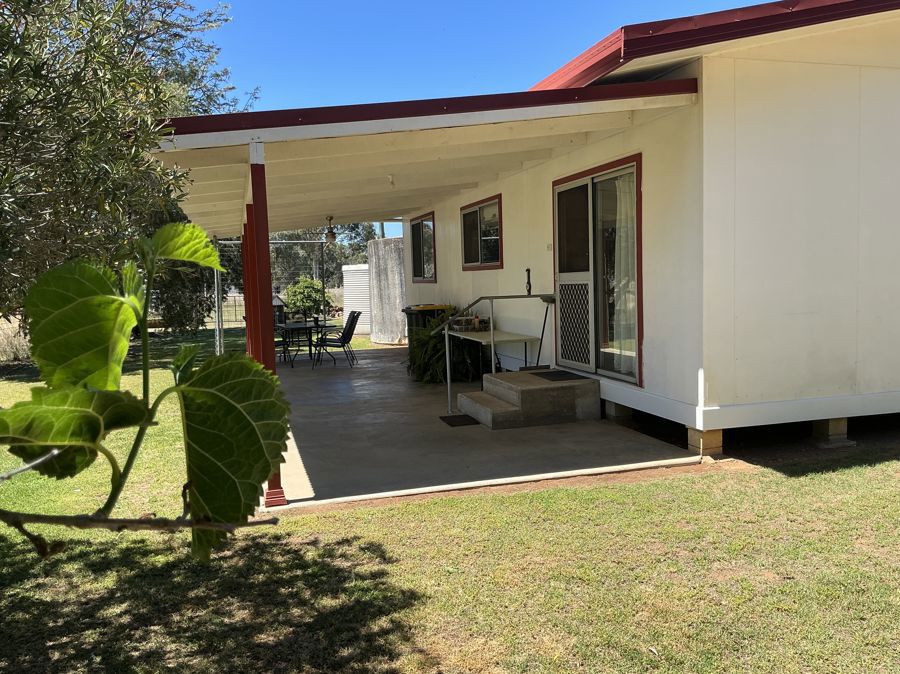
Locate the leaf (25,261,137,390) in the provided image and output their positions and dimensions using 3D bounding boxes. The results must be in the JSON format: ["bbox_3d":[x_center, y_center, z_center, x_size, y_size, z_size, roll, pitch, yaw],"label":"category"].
[{"bbox_3d":[-0.330,-0.008,0.650,0.095,0.112,0.050,-3,5,-14],"label":"leaf"}]

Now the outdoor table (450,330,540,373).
[{"bbox_3d":[0.525,0.349,9.640,0.730,0.737,1.839,-3,5,-16],"label":"outdoor table"}]

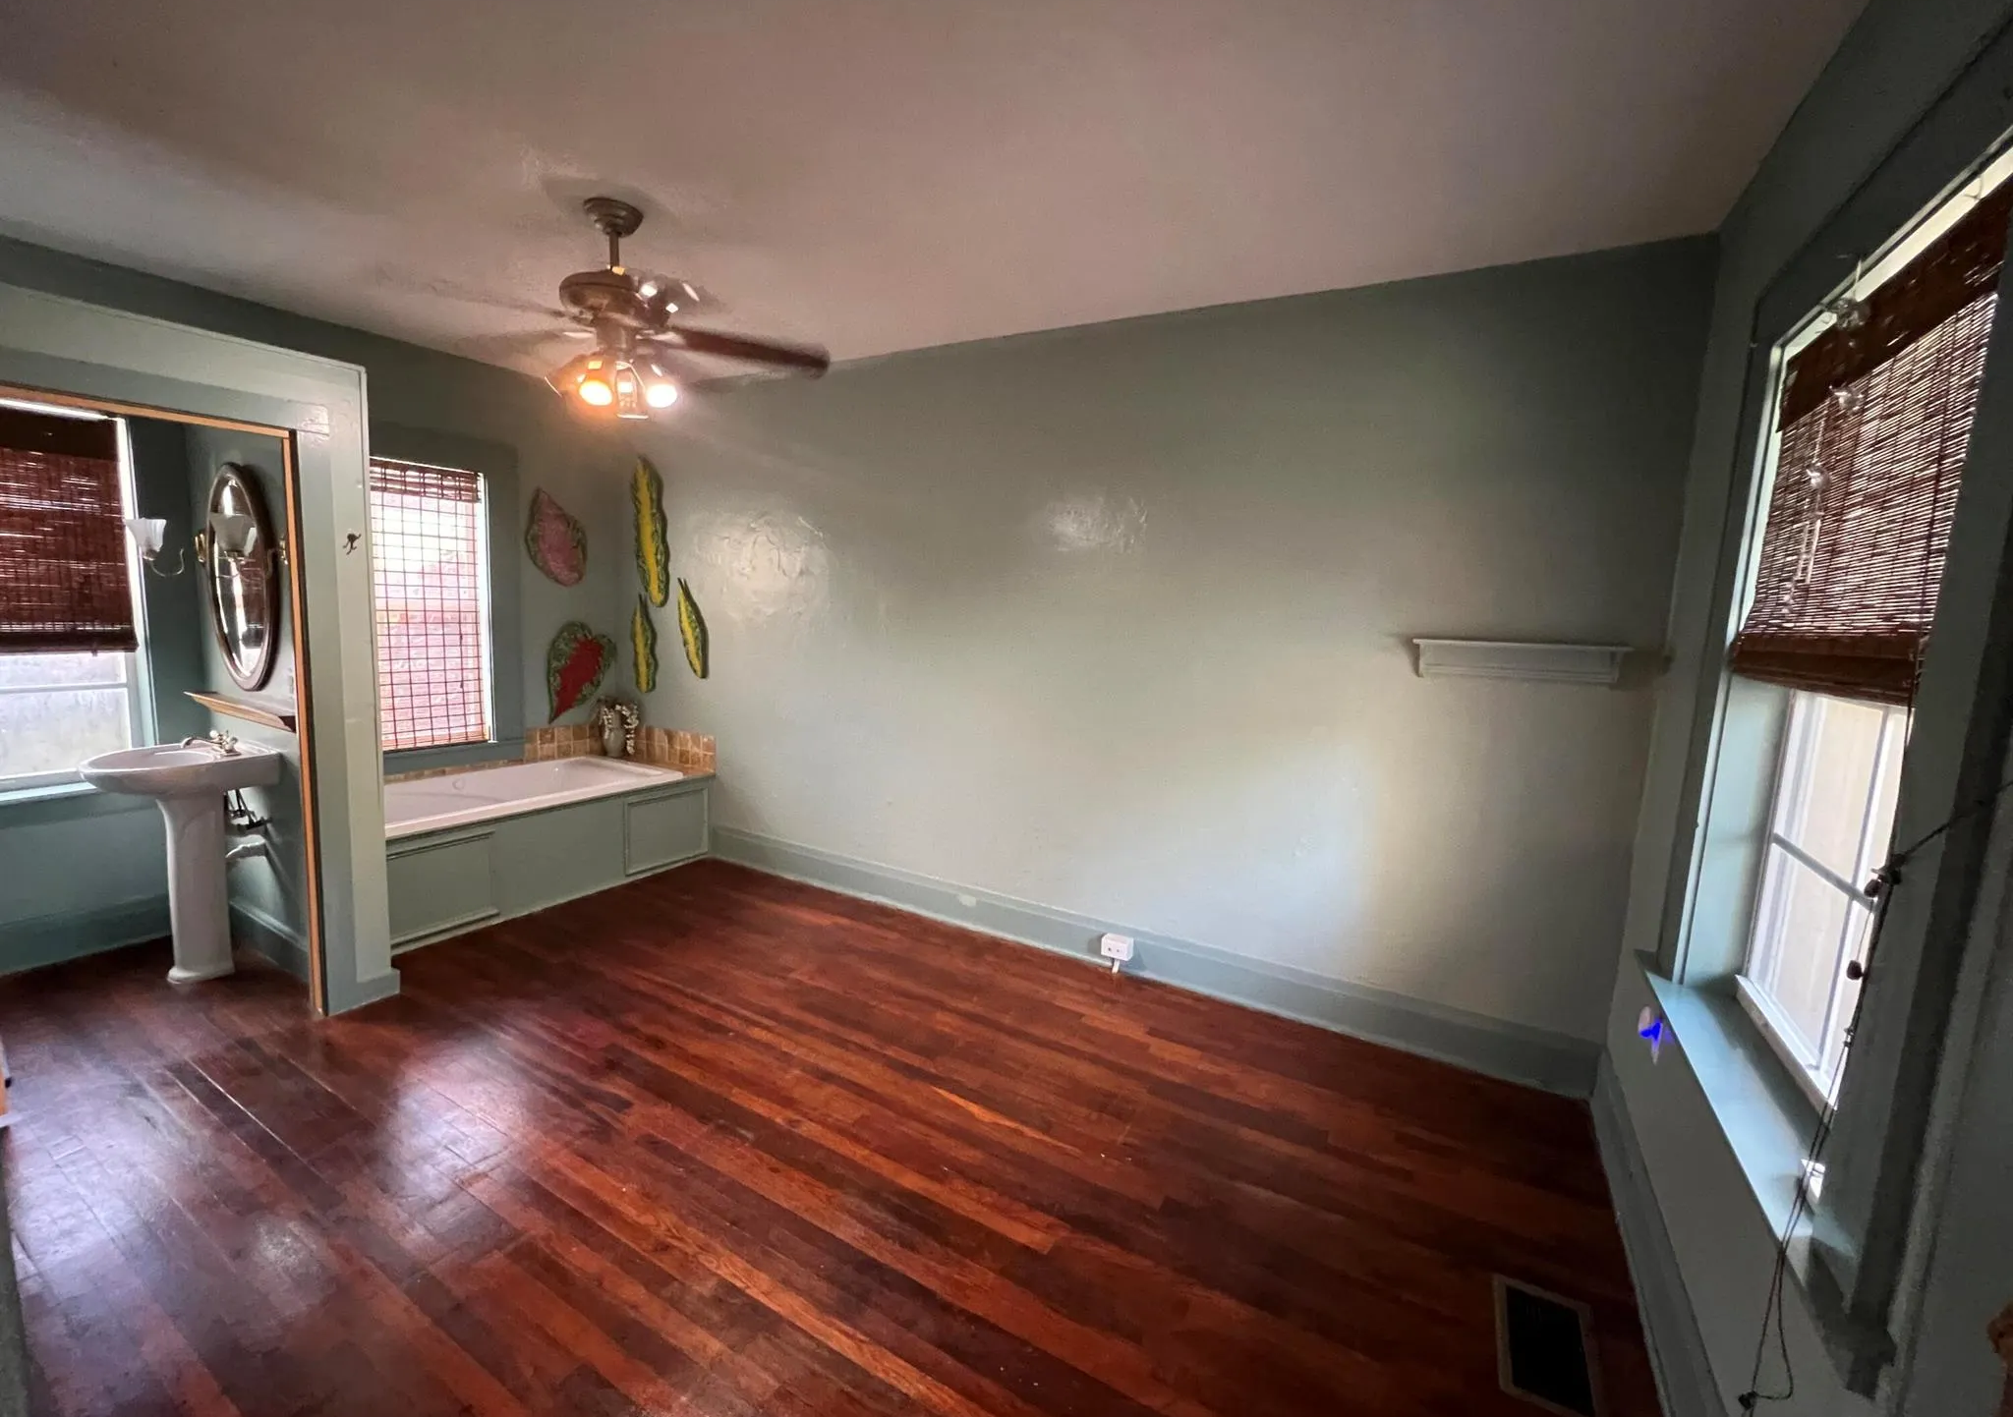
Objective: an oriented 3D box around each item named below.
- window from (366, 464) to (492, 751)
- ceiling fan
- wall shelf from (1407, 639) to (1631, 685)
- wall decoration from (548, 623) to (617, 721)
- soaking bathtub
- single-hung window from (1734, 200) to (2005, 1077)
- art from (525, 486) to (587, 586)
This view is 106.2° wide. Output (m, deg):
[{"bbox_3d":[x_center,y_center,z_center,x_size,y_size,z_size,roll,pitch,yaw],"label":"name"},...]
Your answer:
[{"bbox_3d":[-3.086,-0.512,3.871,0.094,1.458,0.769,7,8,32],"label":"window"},{"bbox_3d":[-1.220,-1.236,2.354,1.280,0.600,1.280,6,8,28],"label":"ceiling fan"},{"bbox_3d":[1.649,-0.152,2.464,0.580,0.112,0.120,6,8,28],"label":"wall shelf"},{"bbox_3d":[-2.579,-0.230,4.617,0.040,0.601,0.421,7,8,32],"label":"wall decoration"},{"bbox_3d":[-2.550,0.663,4.007,0.869,0.518,1.628,7,8,32],"label":"soaking bathtub"},{"bbox_3d":[1.473,-0.027,1.350,0.113,1.453,0.832,7,8,31],"label":"single-hung window"},{"bbox_3d":[-2.613,-1.008,4.413,0.040,0.570,0.357,7,8,32],"label":"art"}]

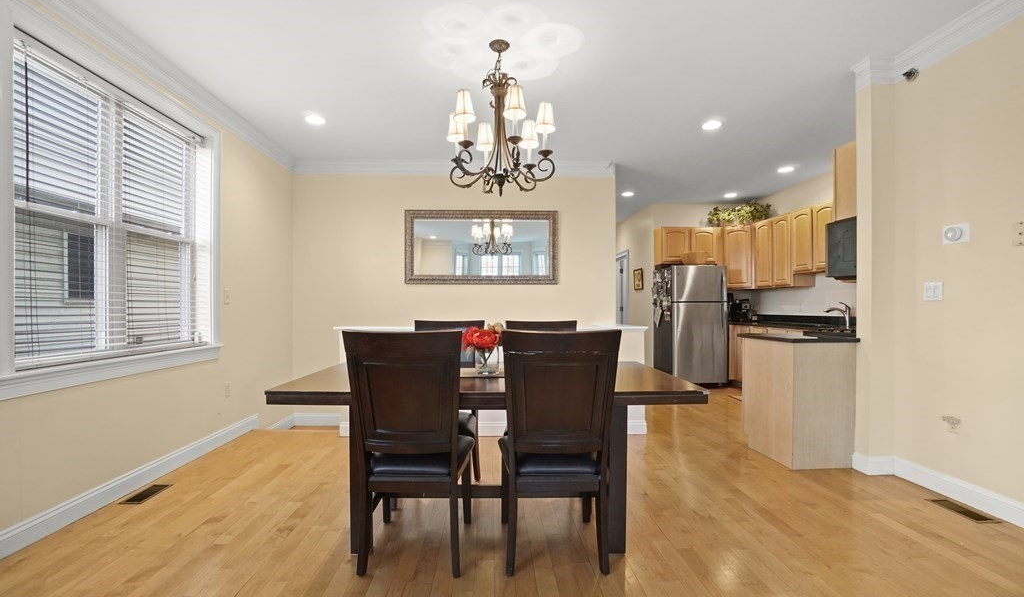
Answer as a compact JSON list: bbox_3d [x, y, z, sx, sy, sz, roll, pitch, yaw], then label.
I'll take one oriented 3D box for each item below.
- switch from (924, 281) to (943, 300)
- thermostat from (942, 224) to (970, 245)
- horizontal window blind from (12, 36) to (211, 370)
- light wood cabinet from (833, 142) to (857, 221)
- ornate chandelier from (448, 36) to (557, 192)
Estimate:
[{"bbox_3d":[2.585,-0.045,2.620,0.012,0.116,0.116,0,-1,-3],"label":"switch"},{"bbox_3d":[2.589,-0.379,2.502,0.035,0.110,0.140,0,-1,-3],"label":"thermostat"},{"bbox_3d":[-2.387,-0.439,2.675,0.130,1.630,1.470,0,-1,-3],"label":"horizontal window blind"},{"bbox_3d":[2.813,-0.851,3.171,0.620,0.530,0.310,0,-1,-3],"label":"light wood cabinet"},{"bbox_3d":[-0.068,-1.093,2.645,0.670,0.925,0.670,0,-1,-3],"label":"ornate chandelier"}]

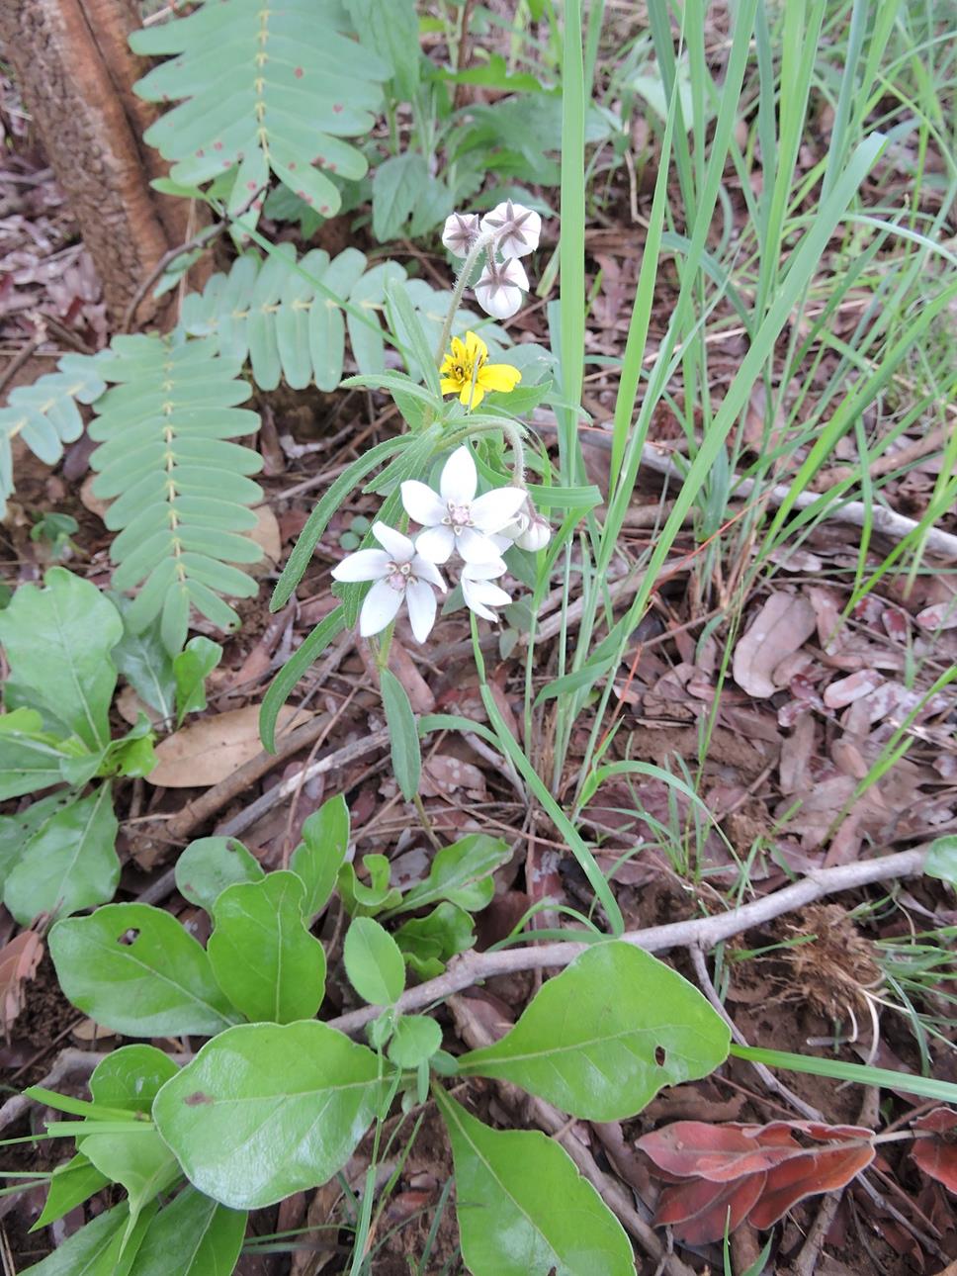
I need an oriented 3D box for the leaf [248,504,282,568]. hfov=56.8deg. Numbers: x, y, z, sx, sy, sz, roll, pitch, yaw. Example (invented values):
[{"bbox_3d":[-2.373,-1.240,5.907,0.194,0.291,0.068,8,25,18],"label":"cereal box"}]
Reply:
[{"bbox_3d":[-0.185,-0.083,0.741,0.044,0.014,0.060,20,51,17],"label":"leaf"}]

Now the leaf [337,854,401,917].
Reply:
[{"bbox_3d":[-0.064,0.144,0.516,0.038,0.034,0.036,0,48,0],"label":"leaf"}]

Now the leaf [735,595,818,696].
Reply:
[{"bbox_3d":[0.188,0.003,0.559,0.036,0.012,0.089,20,51,17],"label":"leaf"}]

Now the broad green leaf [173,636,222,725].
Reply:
[{"bbox_3d":[-0.164,0.025,0.517,0.024,0.050,0.012,15,1,-16],"label":"broad green leaf"}]

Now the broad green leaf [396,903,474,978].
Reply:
[{"bbox_3d":[-0.024,0.171,0.499,0.045,0.030,0.044,-13,49,-11],"label":"broad green leaf"}]

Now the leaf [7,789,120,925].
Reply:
[{"bbox_3d":[-0.210,0.109,0.453,0.053,0.015,0.080,-2,47,-1],"label":"leaf"}]

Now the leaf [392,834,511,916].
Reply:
[{"bbox_3d":[-0.013,0.119,0.443,0.065,0.018,0.034,-28,68,0],"label":"leaf"}]

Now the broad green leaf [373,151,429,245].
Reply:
[{"bbox_3d":[-0.074,-0.413,0.831,0.046,0.018,0.094,17,79,-13],"label":"broad green leaf"}]

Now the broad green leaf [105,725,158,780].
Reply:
[{"bbox_3d":[-0.193,0.064,0.490,0.033,0.018,0.026,-31,61,4],"label":"broad green leaf"}]

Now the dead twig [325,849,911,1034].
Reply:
[{"bbox_3d":[0.095,0.172,0.508,0.362,0.024,0.036,-12,49,-9],"label":"dead twig"}]

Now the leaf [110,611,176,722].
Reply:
[{"bbox_3d":[-0.237,0.019,0.632,0.056,0.022,0.104,-20,65,-17],"label":"leaf"}]

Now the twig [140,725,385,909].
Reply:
[{"bbox_3d":[-0.131,0.112,0.564,0.179,0.017,0.022,-31,55,-22],"label":"twig"}]

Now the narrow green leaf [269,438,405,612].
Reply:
[{"bbox_3d":[-0.068,-0.051,0.390,0.022,0.098,0.014,41,18,-1],"label":"narrow green leaf"}]

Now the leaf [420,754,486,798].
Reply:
[{"bbox_3d":[-0.014,0.077,0.494,0.037,0.010,0.031,-5,48,-5],"label":"leaf"}]

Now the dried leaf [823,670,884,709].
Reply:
[{"bbox_3d":[0.268,0.037,0.633,0.049,0.012,0.024,-16,50,-14],"label":"dried leaf"}]

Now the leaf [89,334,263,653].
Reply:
[{"bbox_3d":[-0.191,-0.093,0.555,0.102,0.030,0.215,-2,73,-19],"label":"leaf"}]

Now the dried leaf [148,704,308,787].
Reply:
[{"bbox_3d":[-0.142,0.060,0.506,0.095,0.012,0.037,-24,52,-19],"label":"dried leaf"}]

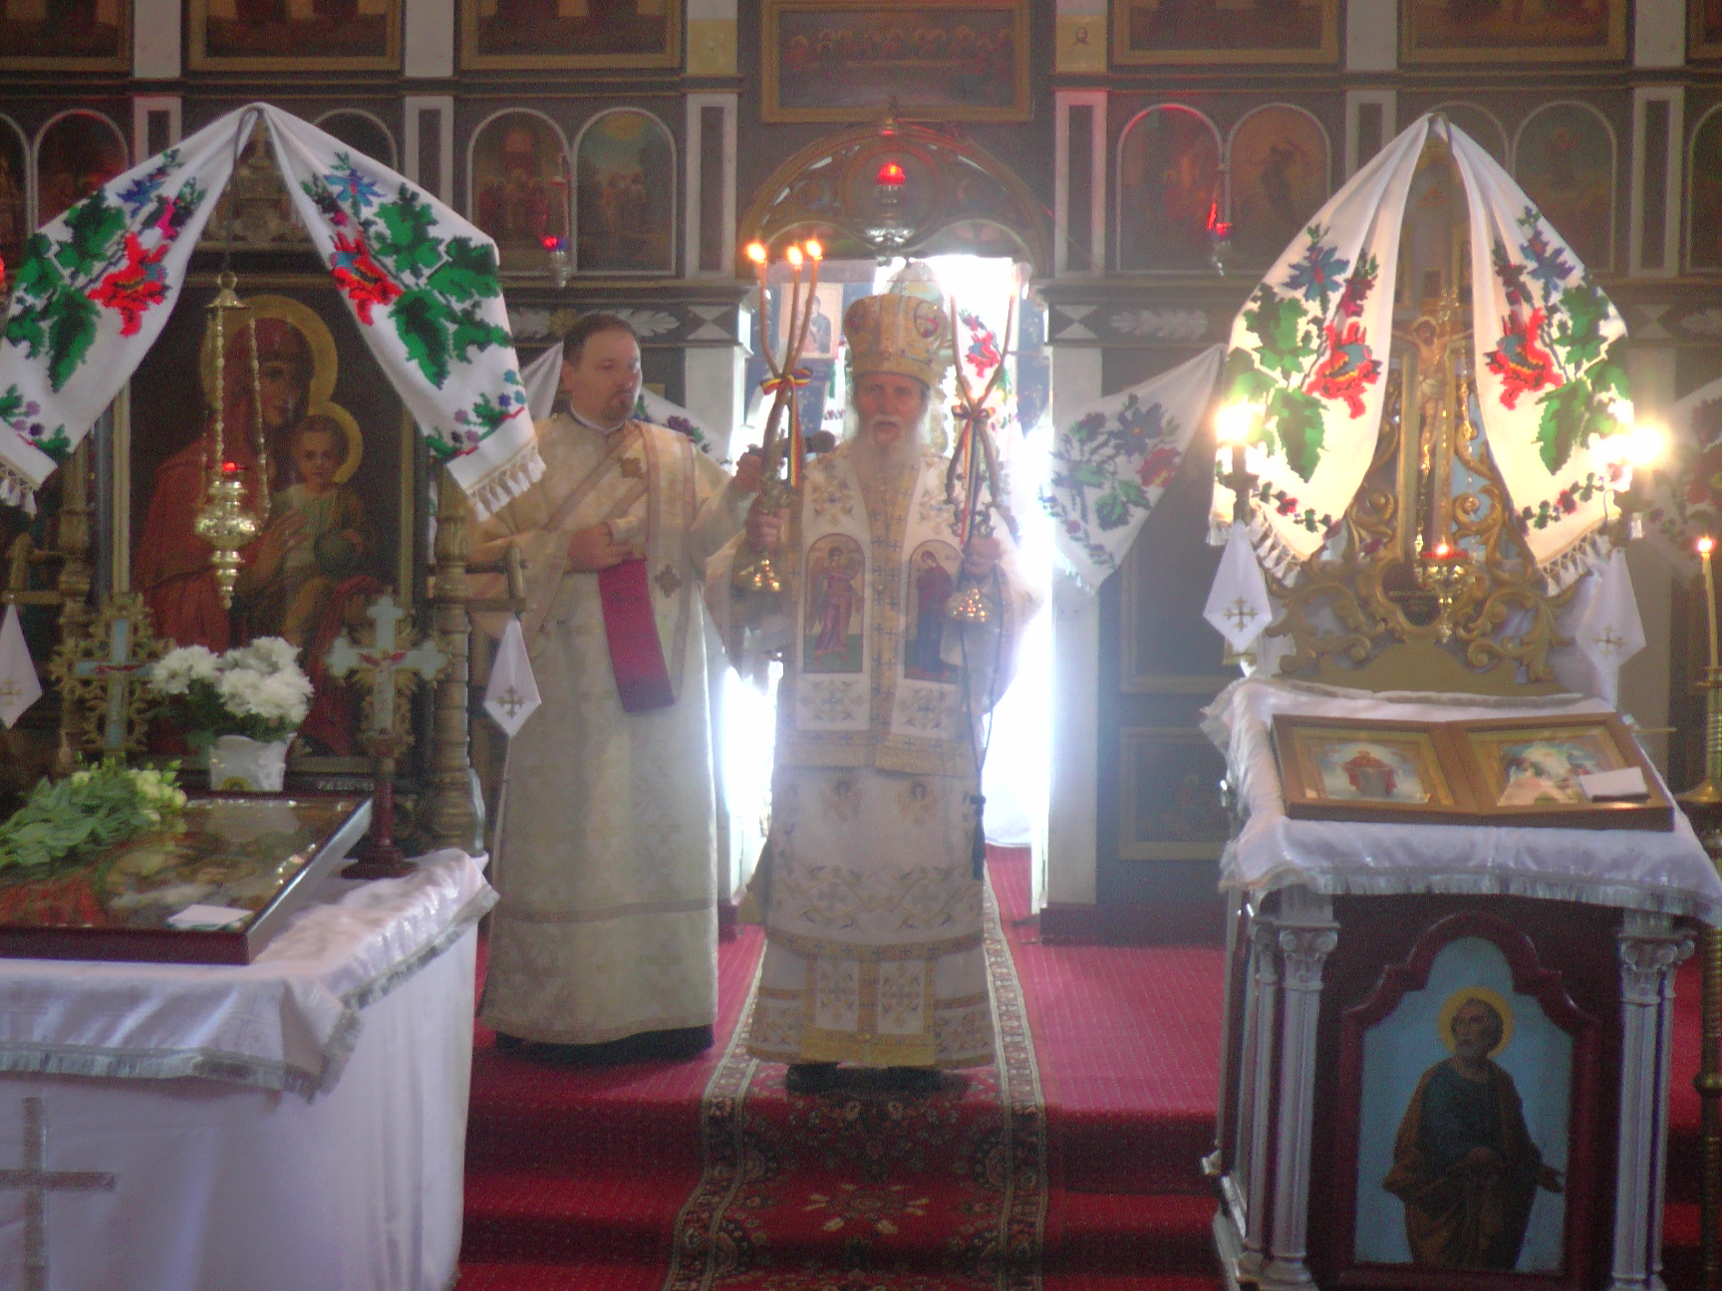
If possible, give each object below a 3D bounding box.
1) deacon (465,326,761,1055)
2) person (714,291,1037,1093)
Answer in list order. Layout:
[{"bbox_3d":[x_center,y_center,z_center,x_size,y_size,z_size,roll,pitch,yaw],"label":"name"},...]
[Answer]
[{"bbox_3d":[-0.596,0.098,4.453,0.700,1.782,0.500,0,3,-7],"label":"deacon"},{"bbox_3d":[0.042,0.092,4.292,0.730,1.822,0.500,1,3,3],"label":"person"}]

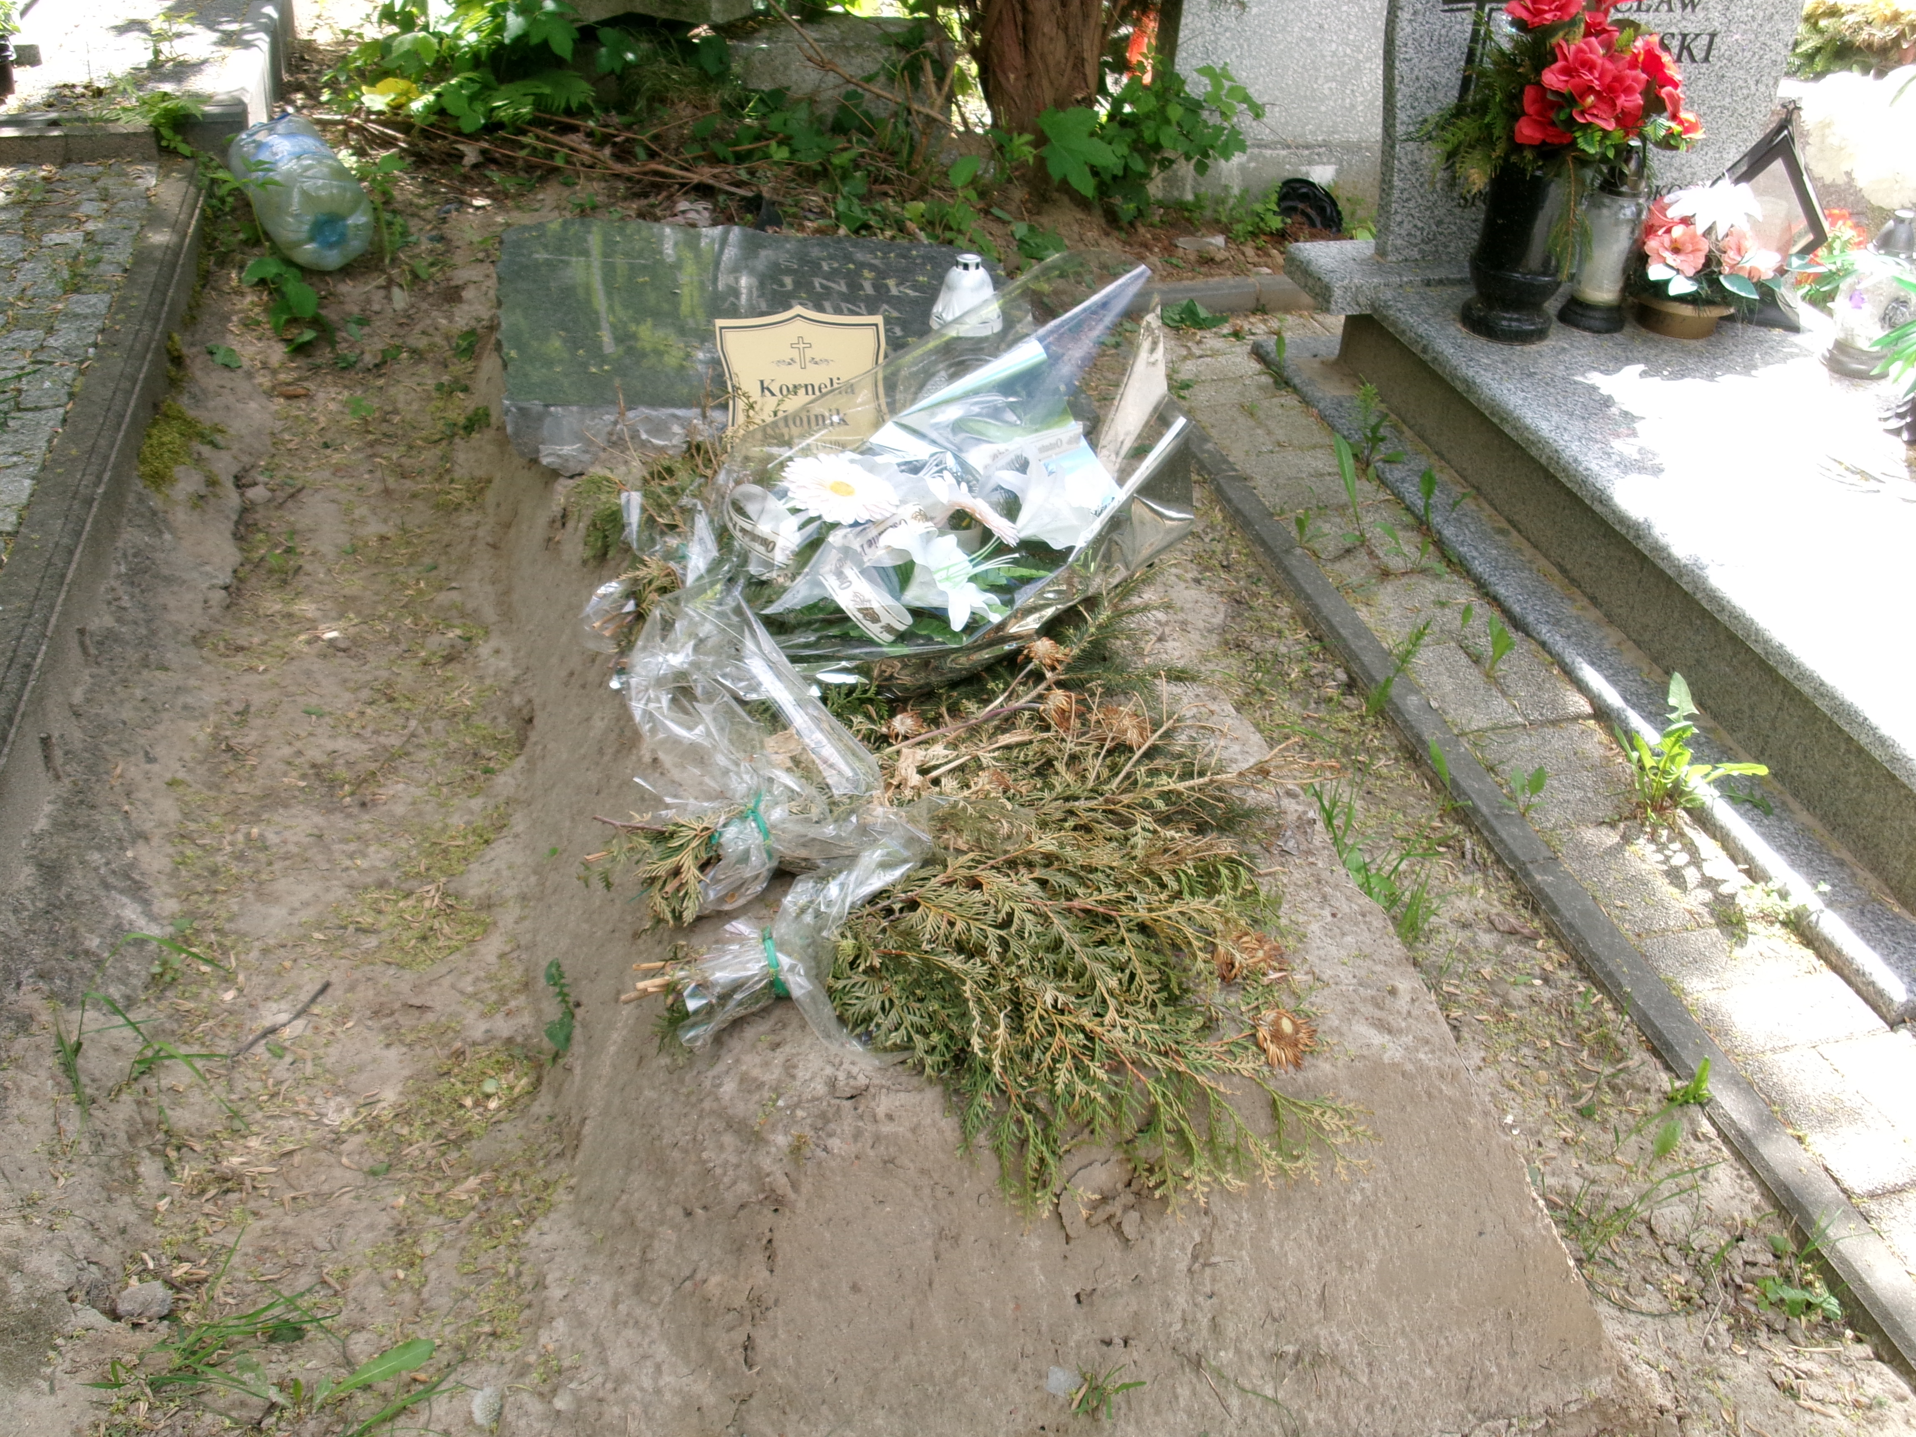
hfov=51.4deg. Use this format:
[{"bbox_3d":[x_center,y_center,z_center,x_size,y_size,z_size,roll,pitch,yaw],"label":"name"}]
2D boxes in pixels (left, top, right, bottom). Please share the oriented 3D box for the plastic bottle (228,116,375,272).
[{"bbox_3d":[-1.179,-0.951,3.592,0.172,0.172,0.322,-18,47,-28],"label":"plastic bottle"}]

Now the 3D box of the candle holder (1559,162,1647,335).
[{"bbox_3d":[0.954,-0.703,2.905,0.100,0.262,0.100,11,33,15],"label":"candle holder"}]

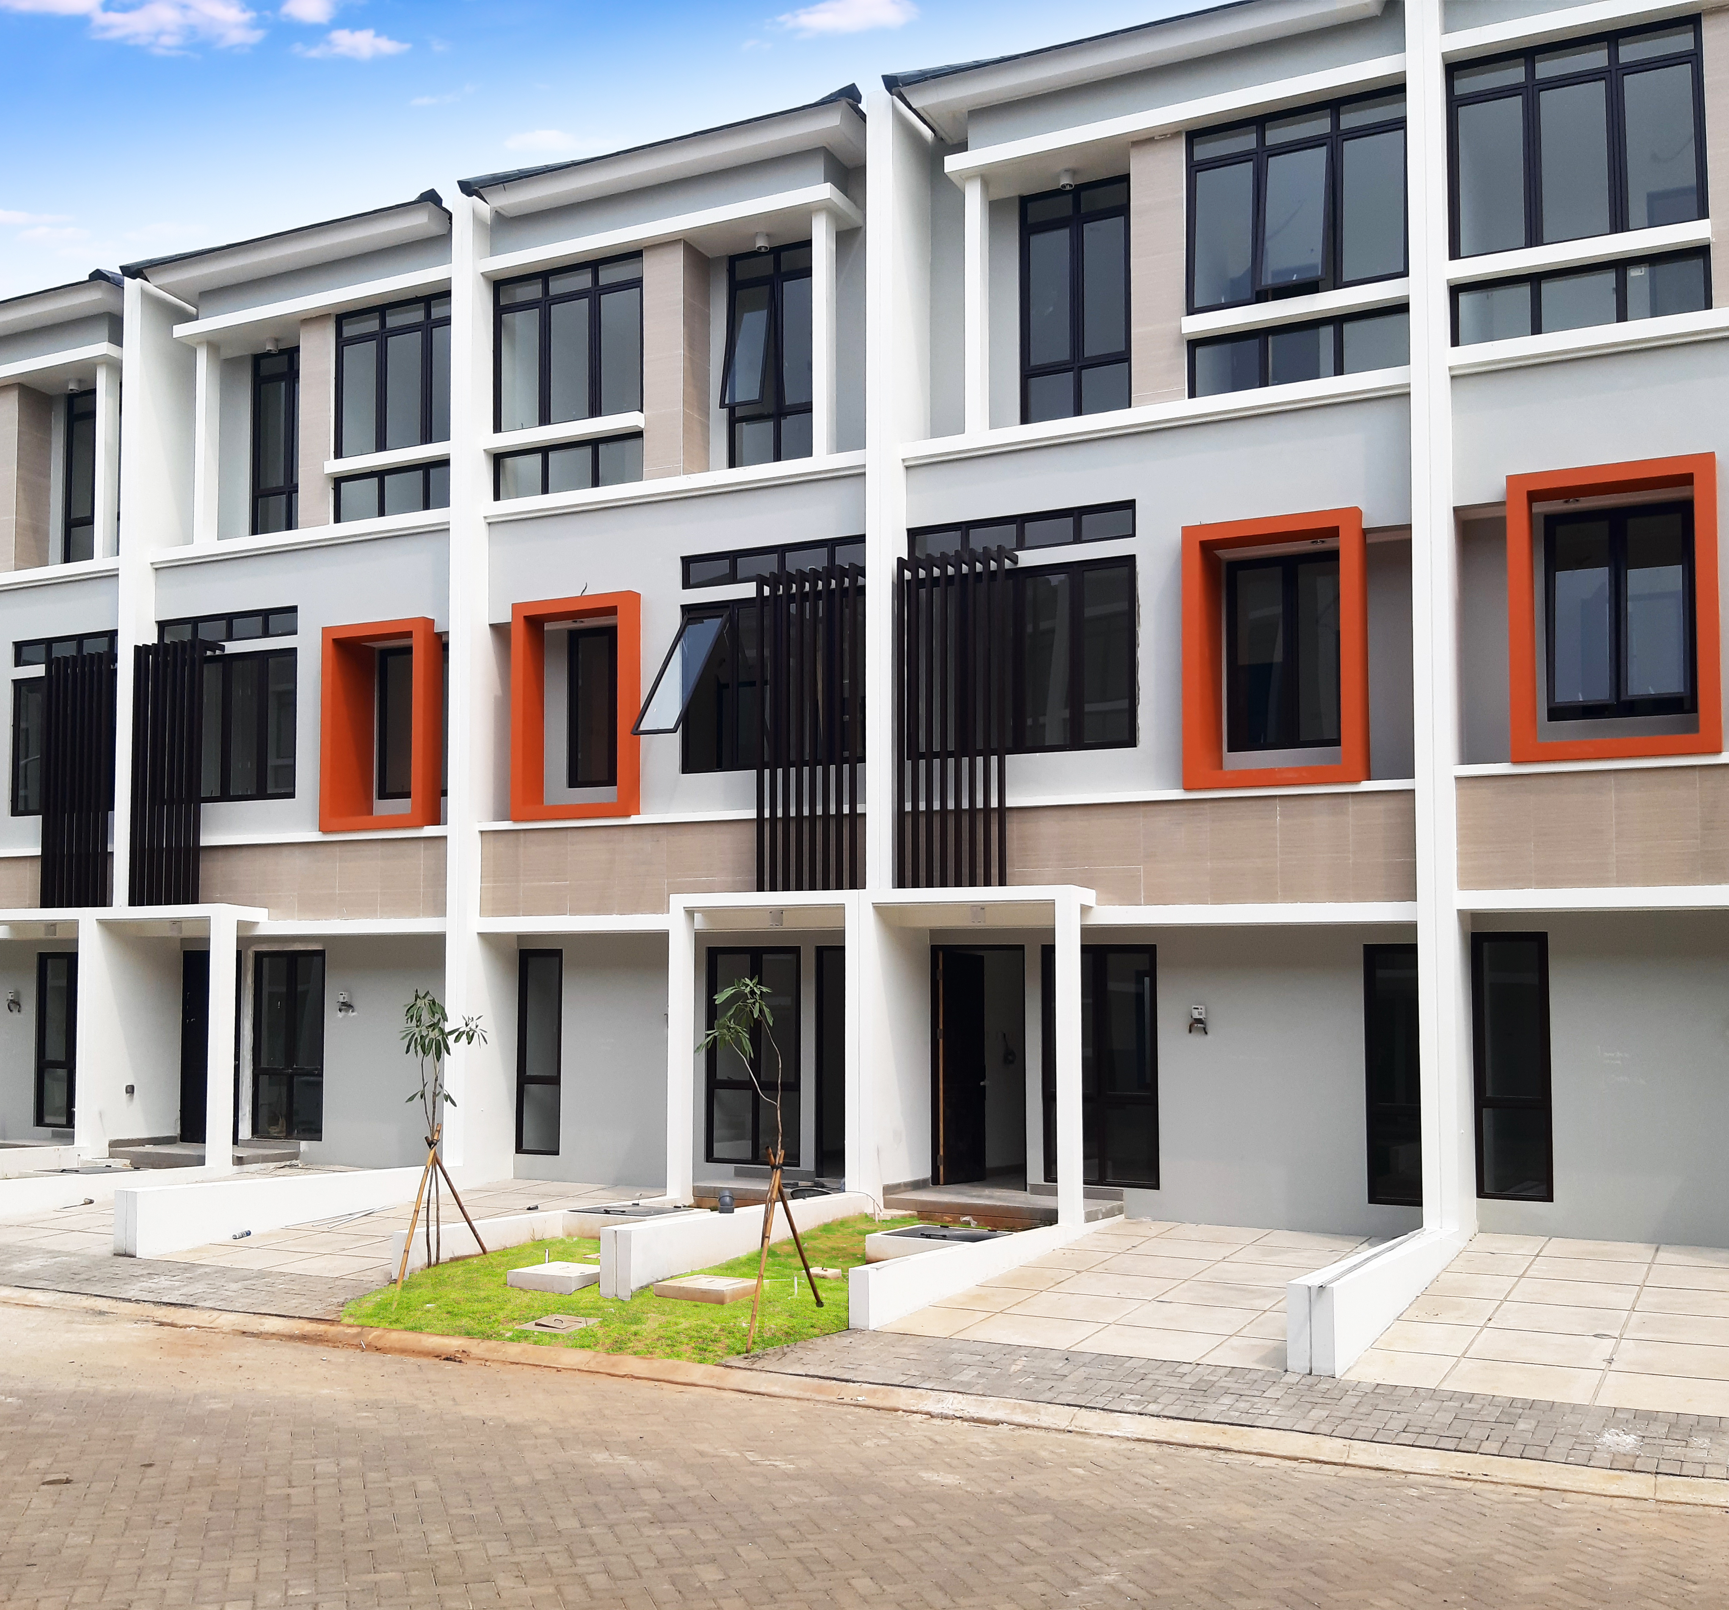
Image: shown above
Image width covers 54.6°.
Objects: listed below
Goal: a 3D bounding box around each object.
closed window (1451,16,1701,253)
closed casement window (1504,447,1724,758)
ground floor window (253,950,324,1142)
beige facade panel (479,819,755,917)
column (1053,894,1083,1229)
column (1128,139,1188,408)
[{"bbox_3d":[5.720,-5.370,13.568,1.889,1.688,0.118,-2,-4,26],"label":"closed window"},{"bbox_3d":[5.789,-1.507,12.917,1.450,2.230,0.300,-2,-5,26],"label":"closed casement window"},{"bbox_3d":[-6.705,2.804,19.483,1.089,2.181,0.118,-2,-4,26],"label":"ground floor window"},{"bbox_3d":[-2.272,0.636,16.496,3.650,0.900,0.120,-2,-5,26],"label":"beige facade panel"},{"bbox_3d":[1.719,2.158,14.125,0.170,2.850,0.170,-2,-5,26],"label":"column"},{"bbox_3d":[2.762,-4.857,15.439,0.490,2.470,0.500,-2,-3,25],"label":"column"}]

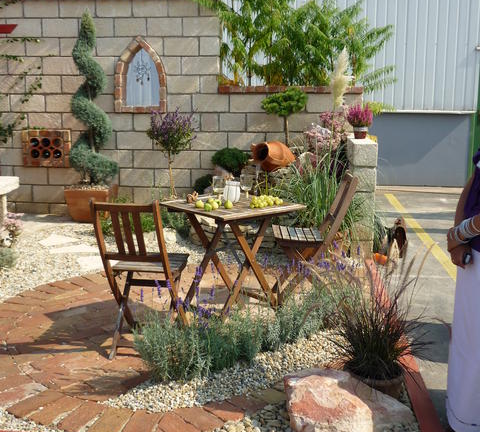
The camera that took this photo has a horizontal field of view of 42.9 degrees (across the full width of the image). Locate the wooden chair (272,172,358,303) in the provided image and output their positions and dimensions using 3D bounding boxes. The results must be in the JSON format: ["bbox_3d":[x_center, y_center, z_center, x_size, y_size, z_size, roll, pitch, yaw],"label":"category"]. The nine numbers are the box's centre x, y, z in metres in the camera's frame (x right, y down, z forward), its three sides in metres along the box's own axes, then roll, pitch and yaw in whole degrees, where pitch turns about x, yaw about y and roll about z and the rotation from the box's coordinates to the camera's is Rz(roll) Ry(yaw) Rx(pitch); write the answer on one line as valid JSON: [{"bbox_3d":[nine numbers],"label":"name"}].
[{"bbox_3d":[0.552,0.144,4.558,0.590,0.900,0.405,2,10,11],"label":"wooden chair"}]

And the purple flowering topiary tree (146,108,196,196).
[{"bbox_3d":[-0.713,-0.650,6.350,0.480,0.900,0.460,1,10,5],"label":"purple flowering topiary tree"}]

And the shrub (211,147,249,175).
[{"bbox_3d":[-0.106,-0.539,6.150,0.390,0.330,0.380,1,10,5],"label":"shrub"}]

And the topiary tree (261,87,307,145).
[{"bbox_3d":[0.447,-1.025,6.267,0.470,0.598,0.450,1,10,4],"label":"topiary tree"}]

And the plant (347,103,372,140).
[{"bbox_3d":[1.058,-0.845,5.400,0.230,0.325,0.230,1,10,5],"label":"plant"}]

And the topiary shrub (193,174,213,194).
[{"bbox_3d":[-0.379,-0.322,6.341,0.240,0.220,0.240,0,10,0],"label":"topiary shrub"}]

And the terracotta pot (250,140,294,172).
[{"bbox_3d":[0.316,-0.579,5.939,0.380,0.270,0.270,15,-2,-40],"label":"terracotta pot"}]

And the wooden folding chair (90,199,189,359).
[{"bbox_3d":[-0.525,0.318,3.529,0.405,0.900,0.590,2,10,11],"label":"wooden folding chair"}]

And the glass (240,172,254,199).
[{"bbox_3d":[0.051,-0.207,4.150,0.085,0.178,0.085,1,10,5],"label":"glass"}]

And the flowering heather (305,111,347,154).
[{"bbox_3d":[0.806,-0.787,5.750,0.400,0.410,0.380,1,10,5],"label":"flowering heather"}]

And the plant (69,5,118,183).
[{"bbox_3d":[-1.580,-1.273,6.580,0.500,1.850,0.480,1,10,5],"label":"plant"}]

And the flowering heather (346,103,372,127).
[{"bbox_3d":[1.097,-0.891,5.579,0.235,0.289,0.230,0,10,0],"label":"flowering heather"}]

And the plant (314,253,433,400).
[{"bbox_3d":[0.661,0.557,3.042,0.540,0.690,0.520,0,10,0],"label":"plant"}]

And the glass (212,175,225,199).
[{"bbox_3d":[-0.159,-0.210,4.502,0.086,0.178,0.086,0,10,0],"label":"glass"}]

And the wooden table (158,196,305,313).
[{"bbox_3d":[-0.053,0.263,4.395,0.760,0.715,0.760,-8,13,-38],"label":"wooden table"}]

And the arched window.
[{"bbox_3d":[-1.101,-1.565,6.750,0.580,0.820,0.170,1,10,5],"label":"arched window"}]

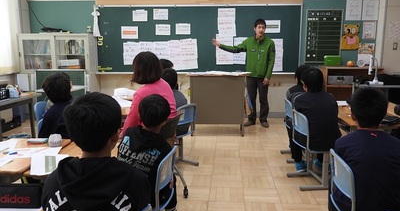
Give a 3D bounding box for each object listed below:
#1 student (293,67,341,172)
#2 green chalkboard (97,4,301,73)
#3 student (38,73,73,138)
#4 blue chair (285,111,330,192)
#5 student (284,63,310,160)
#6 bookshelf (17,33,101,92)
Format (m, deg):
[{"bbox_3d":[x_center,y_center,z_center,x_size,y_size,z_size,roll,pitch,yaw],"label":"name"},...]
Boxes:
[{"bbox_3d":[1.084,0.175,3.316,0.440,1.100,0.680,1,10,8],"label":"student"},{"bbox_3d":[-0.067,-1.167,6.122,3.607,1.201,0.060,1,10,5],"label":"green chalkboard"},{"bbox_3d":[-1.177,0.240,3.038,0.450,1.090,0.640,6,11,34],"label":"student"},{"bbox_3d":[1.099,0.397,3.250,0.430,0.685,0.370,-2,10,-10],"label":"blue chair"},{"bbox_3d":[1.198,0.058,4.080,0.430,1.080,0.660,0,9,5],"label":"student"},{"bbox_3d":[-2.520,-0.504,6.271,1.250,1.510,0.420,0,9,5],"label":"bookshelf"}]

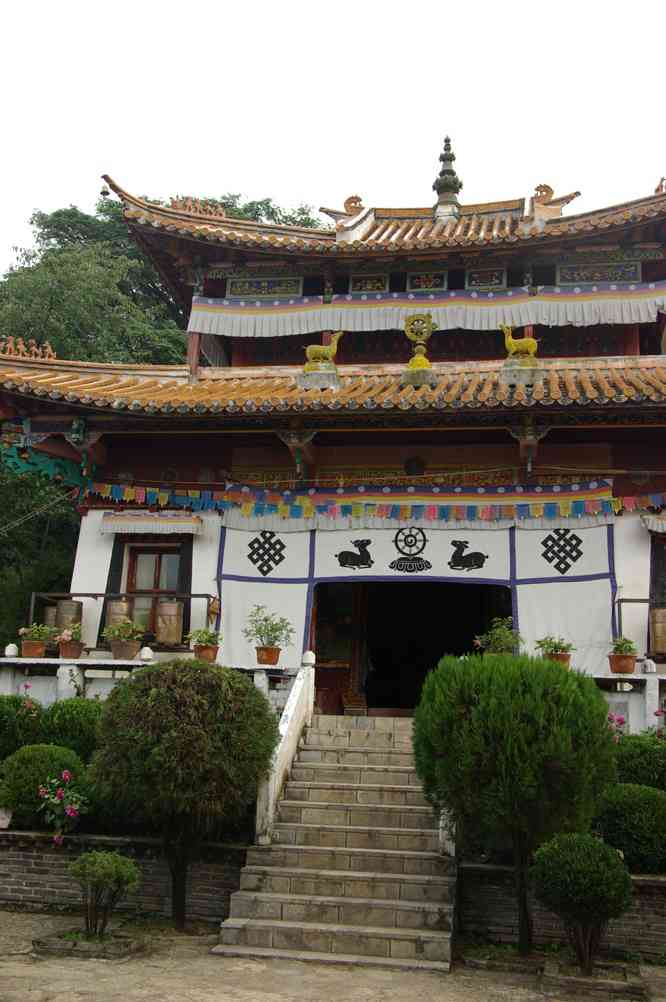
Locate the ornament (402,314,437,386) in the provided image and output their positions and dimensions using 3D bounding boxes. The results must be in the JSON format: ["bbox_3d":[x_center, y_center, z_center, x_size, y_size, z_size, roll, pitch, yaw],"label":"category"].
[{"bbox_3d":[1.166,-2.033,14.995,0.460,1.026,0.380,0,-13,11],"label":"ornament"}]

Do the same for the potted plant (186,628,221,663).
[{"bbox_3d":[-1.399,1.559,12.007,0.362,0.365,0.336,0,-13,11],"label":"potted plant"}]

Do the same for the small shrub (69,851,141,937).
[{"bbox_3d":[-1.985,3.405,9.656,0.653,0.707,0.630,0,-13,9],"label":"small shrub"}]

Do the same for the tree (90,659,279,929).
[{"bbox_3d":[-1.281,2.480,9.507,1.583,2.250,1.535,0,-13,11],"label":"tree"}]

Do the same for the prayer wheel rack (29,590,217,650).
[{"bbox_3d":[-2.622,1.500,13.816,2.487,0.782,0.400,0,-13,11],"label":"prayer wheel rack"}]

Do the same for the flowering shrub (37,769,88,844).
[{"bbox_3d":[-2.572,2.922,10.612,0.501,0.679,0.450,0,-13,9],"label":"flowering shrub"}]

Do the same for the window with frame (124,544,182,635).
[{"bbox_3d":[-2.664,1.321,16.502,0.834,1.374,0.140,0,-13,9],"label":"window with frame"}]

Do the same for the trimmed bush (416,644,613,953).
[{"bbox_3d":[1.477,2.438,9.083,1.625,2.389,1.576,0,-13,11],"label":"trimmed bush"}]

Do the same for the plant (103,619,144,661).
[{"bbox_3d":[-2.454,1.620,13.021,0.513,0.490,0.470,0,-13,9],"label":"plant"}]

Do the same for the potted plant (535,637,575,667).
[{"bbox_3d":[2.253,1.556,11.316,0.401,0.354,0.373,0,-13,11],"label":"potted plant"}]

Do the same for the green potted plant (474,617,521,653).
[{"bbox_3d":[1.825,1.487,12.347,0.549,0.410,0.500,0,-13,9],"label":"green potted plant"}]

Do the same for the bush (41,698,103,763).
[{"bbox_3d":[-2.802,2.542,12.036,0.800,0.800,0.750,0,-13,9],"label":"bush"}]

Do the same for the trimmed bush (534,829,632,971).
[{"bbox_3d":[1.827,2.954,8.157,0.722,1.005,0.701,0,-13,11],"label":"trimmed bush"}]

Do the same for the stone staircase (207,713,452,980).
[{"bbox_3d":[0.263,3.058,10.692,1.916,2.035,3.449,0,-13,9],"label":"stone staircase"}]

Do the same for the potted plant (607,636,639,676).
[{"bbox_3d":[2.922,1.554,11.190,0.297,0.380,0.288,0,-13,11],"label":"potted plant"}]

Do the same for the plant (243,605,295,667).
[{"bbox_3d":[-0.691,1.437,11.901,0.548,0.662,0.510,0,-13,11],"label":"plant"}]

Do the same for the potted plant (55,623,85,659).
[{"bbox_3d":[-3.110,1.646,13.124,0.373,0.423,0.360,0,-13,9],"label":"potted plant"}]

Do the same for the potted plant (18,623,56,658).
[{"bbox_3d":[-3.286,1.550,12.366,0.416,0.398,0.387,0,-13,11],"label":"potted plant"}]

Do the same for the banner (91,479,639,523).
[{"bbox_3d":[0.251,-0.004,15.962,8.282,0.560,0.200,0,-13,9],"label":"banner"}]

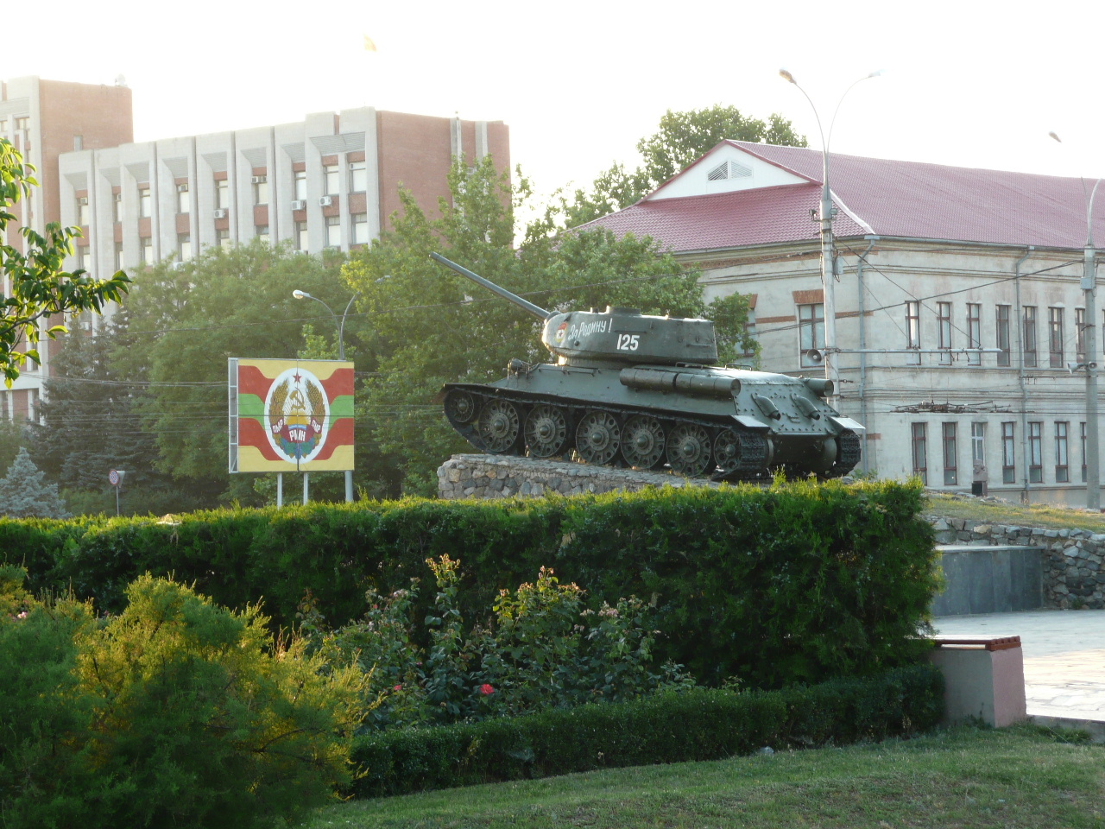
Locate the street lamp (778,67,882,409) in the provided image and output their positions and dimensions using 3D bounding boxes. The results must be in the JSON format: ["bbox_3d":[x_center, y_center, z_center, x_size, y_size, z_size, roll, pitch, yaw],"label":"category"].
[{"bbox_3d":[8.610,-3.180,115.171,3.100,14.491,0.600,-2,-1,0],"label":"street lamp"}]

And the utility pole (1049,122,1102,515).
[{"bbox_3d":[19.451,-2.956,137.171,2.950,14.450,0.600,-2,-1,0],"label":"utility pole"}]

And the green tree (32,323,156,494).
[{"bbox_3d":[-19.008,1.125,158.112,5.200,9.520,5.200,-2,-1,0],"label":"green tree"}]

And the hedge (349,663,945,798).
[{"bbox_3d":[0.463,1.774,21.471,0.450,0.400,4.985,-3,-2,42],"label":"hedge"}]

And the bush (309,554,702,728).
[{"bbox_3d":[-0.292,1.414,21.814,1.000,1.180,2.450,-3,-2,42],"label":"bush"}]

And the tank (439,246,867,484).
[{"bbox_3d":[0.880,-0.753,60.046,8.080,3.000,3.000,8,4,41],"label":"tank"}]

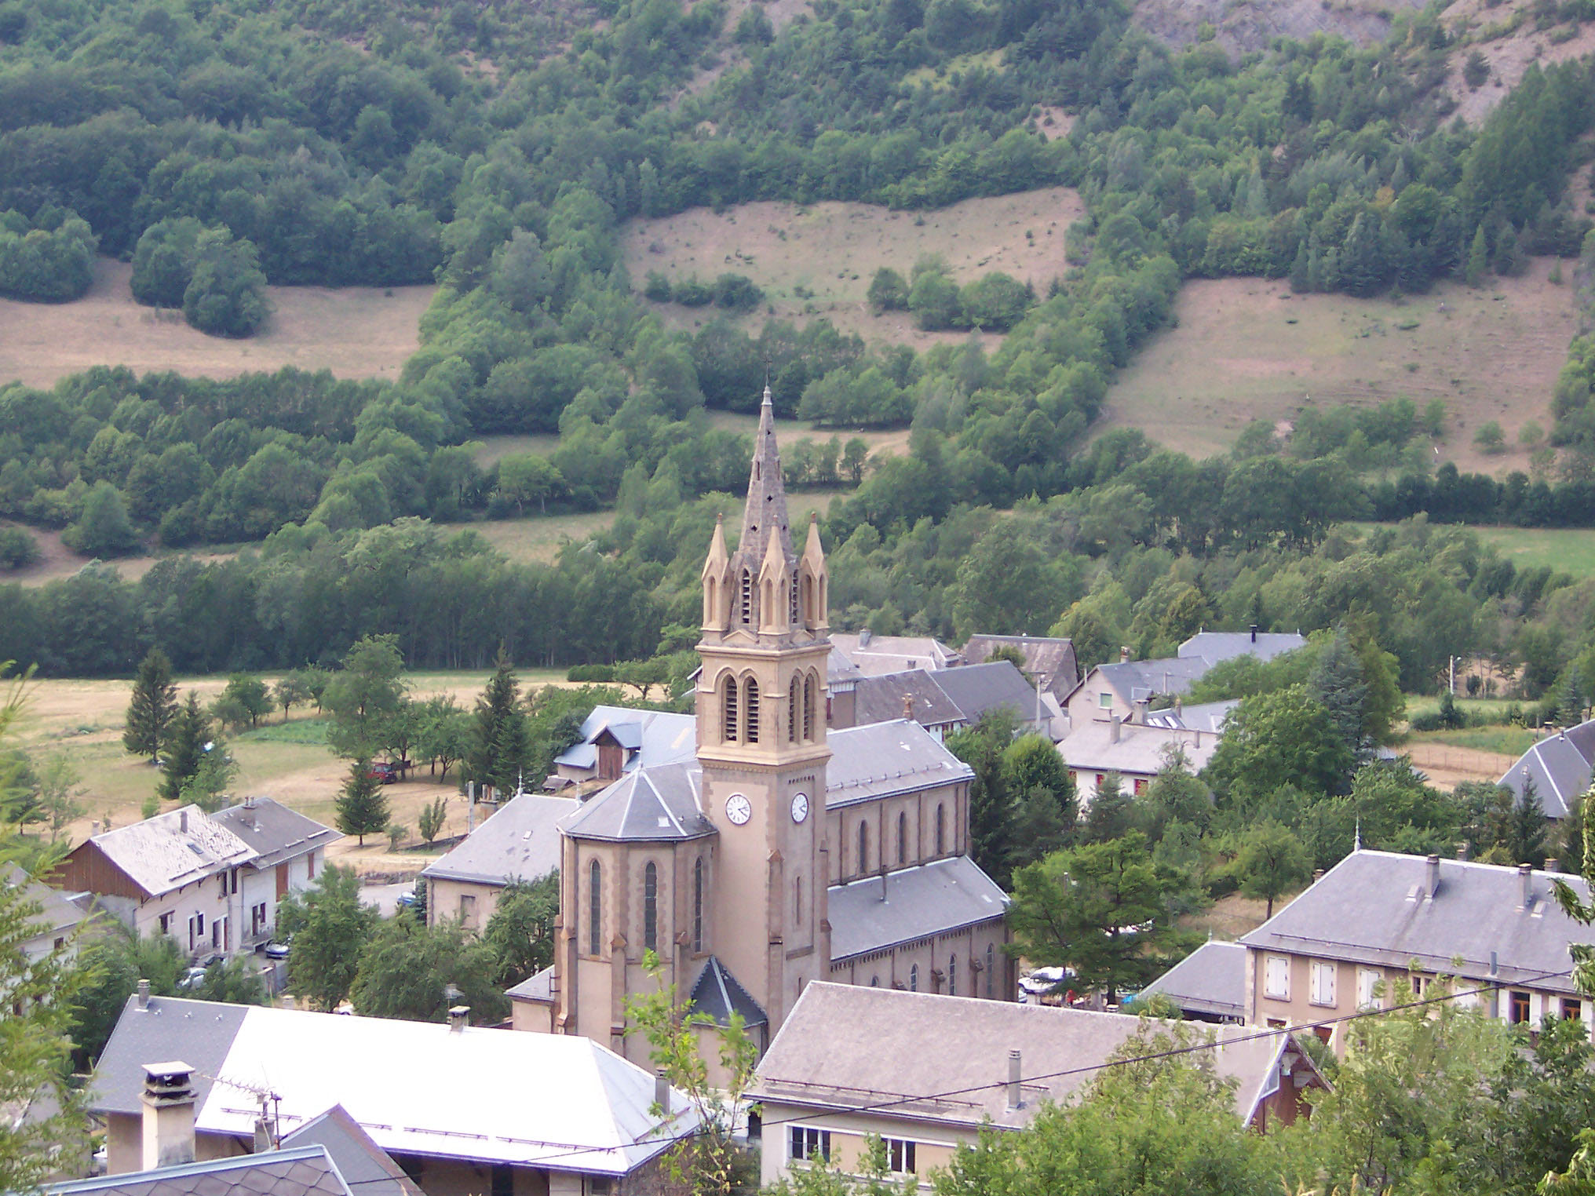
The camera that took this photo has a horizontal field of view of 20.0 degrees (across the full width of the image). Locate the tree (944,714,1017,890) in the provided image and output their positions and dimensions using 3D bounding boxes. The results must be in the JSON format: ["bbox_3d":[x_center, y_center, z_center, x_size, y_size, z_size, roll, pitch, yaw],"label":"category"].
[{"bbox_3d":[12.500,14.500,305.000,5.000,13.700,5.000,1,6,0],"label":"tree"}]

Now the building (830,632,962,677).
[{"bbox_3d":[8.920,7.261,421.561,12.500,8.500,8.500,3,6,24],"label":"building"}]

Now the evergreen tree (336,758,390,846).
[{"bbox_3d":[-33.467,15.749,348.000,4.230,6.820,4.230,0,6,0],"label":"evergreen tree"}]

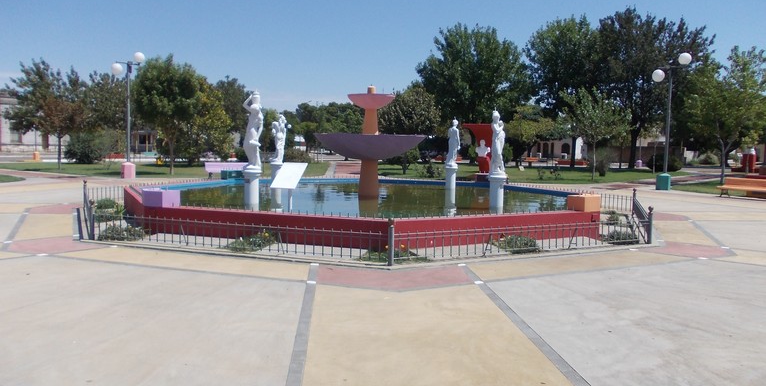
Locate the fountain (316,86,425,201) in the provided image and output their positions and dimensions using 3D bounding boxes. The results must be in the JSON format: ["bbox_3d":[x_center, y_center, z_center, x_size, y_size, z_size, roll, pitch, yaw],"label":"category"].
[{"bbox_3d":[-0.253,-1.103,14.213,2.509,2.653,2.509,1,4,0],"label":"fountain"}]

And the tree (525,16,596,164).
[{"bbox_3d":[14.787,-8.352,51.033,6.492,12.459,6.325,1,4,0],"label":"tree"}]

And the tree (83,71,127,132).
[{"bbox_3d":[-19.570,-5.440,43.840,3.560,6.384,3.560,1,4,0],"label":"tree"}]

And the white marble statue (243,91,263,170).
[{"bbox_3d":[-2.427,-1.158,11.519,0.380,1.459,0.400,2,5,12],"label":"white marble statue"}]

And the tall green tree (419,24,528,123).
[{"bbox_3d":[7.502,-8.272,51.933,9.480,11.825,9.142,1,4,0],"label":"tall green tree"}]

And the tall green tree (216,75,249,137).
[{"bbox_3d":[-11.093,-5.366,45.054,3.201,6.145,3.201,1,5,0],"label":"tall green tree"}]

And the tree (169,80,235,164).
[{"bbox_3d":[-10.943,-4.158,36.937,4.050,5.046,3.967,1,5,0],"label":"tree"}]

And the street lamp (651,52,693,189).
[{"bbox_3d":[11.092,-2.727,23.737,1.450,5.231,0.520,1,5,0],"label":"street lamp"}]

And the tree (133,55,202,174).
[{"bbox_3d":[-9.649,-3.485,27.799,3.116,5.387,3.026,1,4,0],"label":"tree"}]

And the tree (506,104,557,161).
[{"bbox_3d":[11.785,-4.576,49.196,3.967,4.863,3.967,1,5,0],"label":"tree"}]

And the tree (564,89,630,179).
[{"bbox_3d":[10.195,-2.766,29.442,2.915,4.355,2.915,1,5,0],"label":"tree"}]

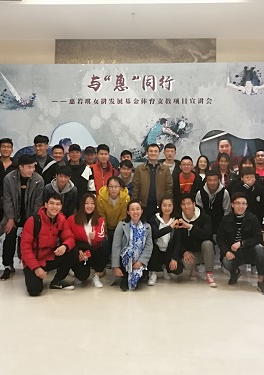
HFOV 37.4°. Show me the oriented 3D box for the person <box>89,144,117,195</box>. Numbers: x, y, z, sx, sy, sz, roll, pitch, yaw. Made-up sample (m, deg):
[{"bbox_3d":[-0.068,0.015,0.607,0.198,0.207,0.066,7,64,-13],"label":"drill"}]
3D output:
[{"bbox_3d":[-0.396,0.252,5.520,0.500,1.715,0.350,1,0,-2],"label":"person"}]

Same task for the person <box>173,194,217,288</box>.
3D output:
[{"bbox_3d":[0.768,0.633,4.761,0.540,1.070,0.750,0,-1,14],"label":"person"}]

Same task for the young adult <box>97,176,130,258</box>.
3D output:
[{"bbox_3d":[-0.226,0.509,4.963,0.450,1.300,0.650,1,-1,-5],"label":"young adult"}]

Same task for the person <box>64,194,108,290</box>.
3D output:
[{"bbox_3d":[-0.551,0.609,4.691,0.520,1.080,0.720,1,-1,-7],"label":"person"}]

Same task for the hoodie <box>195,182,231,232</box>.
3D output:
[{"bbox_3d":[0.993,0.256,4.750,0.450,0.620,0.330,0,-1,5],"label":"hoodie"}]

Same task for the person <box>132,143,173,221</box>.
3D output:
[{"bbox_3d":[0.282,0.258,5.280,0.550,1.710,0.360,1,0,2],"label":"person"}]

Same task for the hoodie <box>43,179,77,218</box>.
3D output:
[{"bbox_3d":[-0.871,0.164,4.750,0.430,0.570,0.330,1,-2,-12],"label":"hoodie"}]

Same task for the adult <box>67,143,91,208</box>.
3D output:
[{"bbox_3d":[-0.754,0.268,5.500,0.500,1.750,0.320,1,-1,-5],"label":"adult"}]

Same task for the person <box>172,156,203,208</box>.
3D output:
[{"bbox_3d":[0.778,0.334,5.420,0.480,1.570,0.420,0,0,6],"label":"person"}]

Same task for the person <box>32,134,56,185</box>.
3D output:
[{"bbox_3d":[-1.144,0.241,5.169,0.520,1.820,0.360,1,-1,-7],"label":"person"}]

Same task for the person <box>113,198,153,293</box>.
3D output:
[{"bbox_3d":[0.012,0.649,4.580,0.470,1.010,0.650,1,-1,0],"label":"person"}]

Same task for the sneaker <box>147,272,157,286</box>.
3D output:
[{"bbox_3d":[0.227,1.049,4.480,0.105,0.115,0.265,0,0,8],"label":"sneaker"}]

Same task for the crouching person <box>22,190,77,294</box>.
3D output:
[{"bbox_3d":[-0.921,0.579,4.250,0.580,1.060,0.720,1,-2,-22],"label":"crouching person"}]

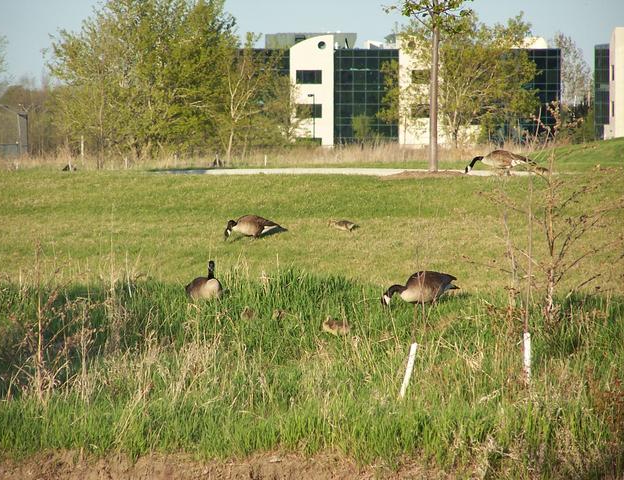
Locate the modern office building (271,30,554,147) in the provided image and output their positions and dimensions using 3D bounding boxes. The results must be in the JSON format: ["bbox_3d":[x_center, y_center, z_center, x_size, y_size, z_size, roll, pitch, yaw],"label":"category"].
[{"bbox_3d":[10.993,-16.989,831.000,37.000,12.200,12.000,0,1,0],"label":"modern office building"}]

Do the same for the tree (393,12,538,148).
[{"bbox_3d":[9.272,-9.762,430.000,8.900,8.300,8.000,0,1,0],"label":"tree"}]

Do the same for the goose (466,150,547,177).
[{"bbox_3d":[2.562,-1.024,94.000,1.000,0.360,0.300,0,1,0],"label":"goose"}]

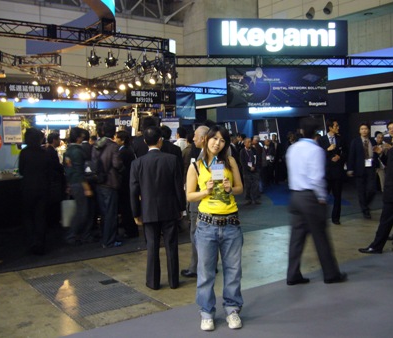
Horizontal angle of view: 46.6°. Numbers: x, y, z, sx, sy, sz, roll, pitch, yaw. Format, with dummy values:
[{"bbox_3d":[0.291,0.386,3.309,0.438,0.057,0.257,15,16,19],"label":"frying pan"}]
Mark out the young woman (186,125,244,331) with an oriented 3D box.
[{"bbox_3d":[0.138,0.454,3.600,0.450,1.560,0.340,-1,3,-3],"label":"young woman"}]

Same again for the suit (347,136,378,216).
[{"bbox_3d":[3.059,0.147,8.400,0.520,1.440,0.340,-1,3,-6],"label":"suit"}]

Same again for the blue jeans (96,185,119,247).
[{"bbox_3d":[-1.246,0.648,6.420,0.320,0.870,0.270,2,4,41],"label":"blue jeans"}]

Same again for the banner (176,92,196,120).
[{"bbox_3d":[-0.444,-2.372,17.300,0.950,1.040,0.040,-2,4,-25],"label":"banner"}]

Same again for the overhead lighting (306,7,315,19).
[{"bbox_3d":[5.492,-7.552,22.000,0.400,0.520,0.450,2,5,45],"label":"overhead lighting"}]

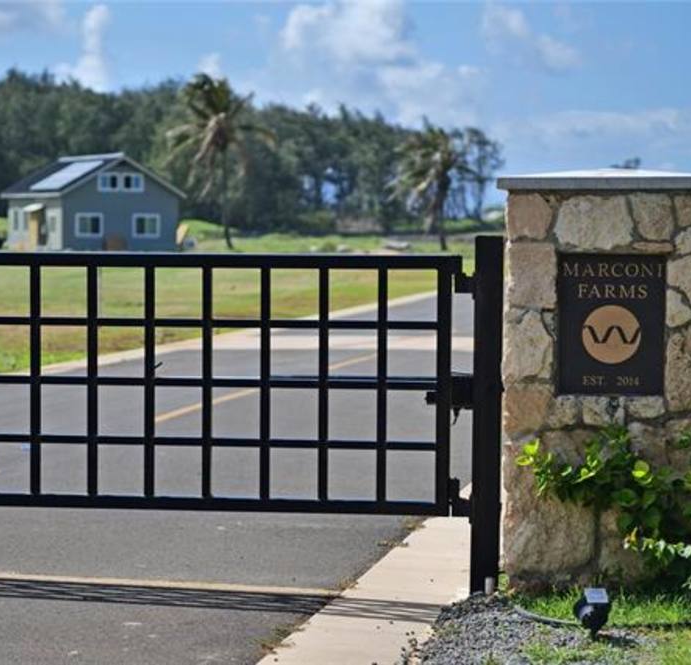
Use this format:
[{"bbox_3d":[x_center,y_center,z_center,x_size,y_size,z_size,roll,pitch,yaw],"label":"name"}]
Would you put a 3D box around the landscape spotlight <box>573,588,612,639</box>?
[{"bbox_3d":[0.884,1.001,8.920,0.135,0.175,0.160,1,3,7],"label":"landscape spotlight"}]

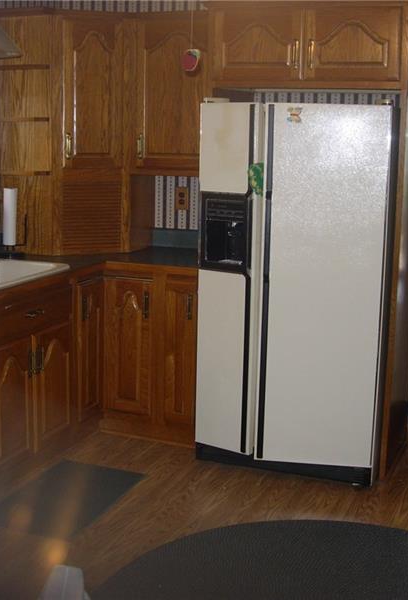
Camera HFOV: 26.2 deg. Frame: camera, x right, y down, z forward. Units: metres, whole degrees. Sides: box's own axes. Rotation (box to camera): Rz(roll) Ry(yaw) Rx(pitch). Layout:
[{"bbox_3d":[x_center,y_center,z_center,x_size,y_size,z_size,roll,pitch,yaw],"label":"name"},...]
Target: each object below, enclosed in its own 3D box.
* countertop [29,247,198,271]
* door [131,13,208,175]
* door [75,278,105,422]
[{"bbox_3d":[-0.365,-0.224,4.614,1.040,0.040,0.630,6,13,25],"label":"countertop"},{"bbox_3d":[-0.136,-1.020,4.333,0.460,0.760,0.030,6,13,25],"label":"door"},{"bbox_3d":[-0.559,0.247,4.364,0.024,0.715,0.260,6,13,23],"label":"door"}]

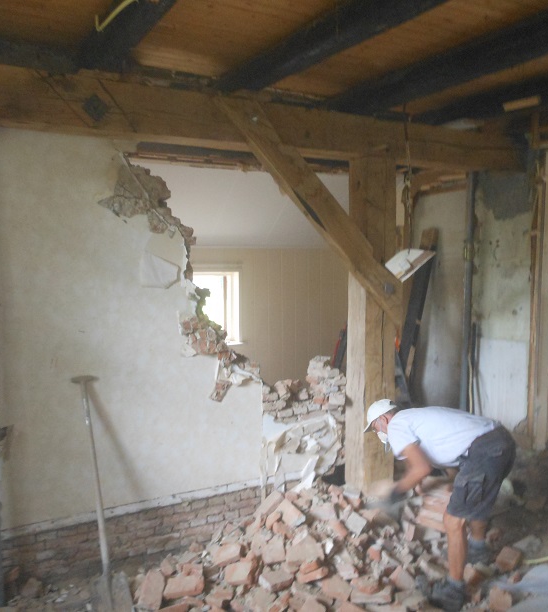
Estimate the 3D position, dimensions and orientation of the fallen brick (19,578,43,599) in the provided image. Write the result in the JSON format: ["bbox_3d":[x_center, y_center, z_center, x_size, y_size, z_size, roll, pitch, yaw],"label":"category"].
[{"bbox_3d":[-1.279,1.482,3.103,0.115,0.065,0.100,-3,6,-28],"label":"fallen brick"}]

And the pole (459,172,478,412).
[{"bbox_3d":[1.518,0.130,4.615,0.095,2.323,0.095,-3,6,-28],"label":"pole"}]

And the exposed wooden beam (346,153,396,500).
[{"bbox_3d":[0.695,0.163,4.188,0.265,2.379,0.220,-3,6,-28],"label":"exposed wooden beam"}]

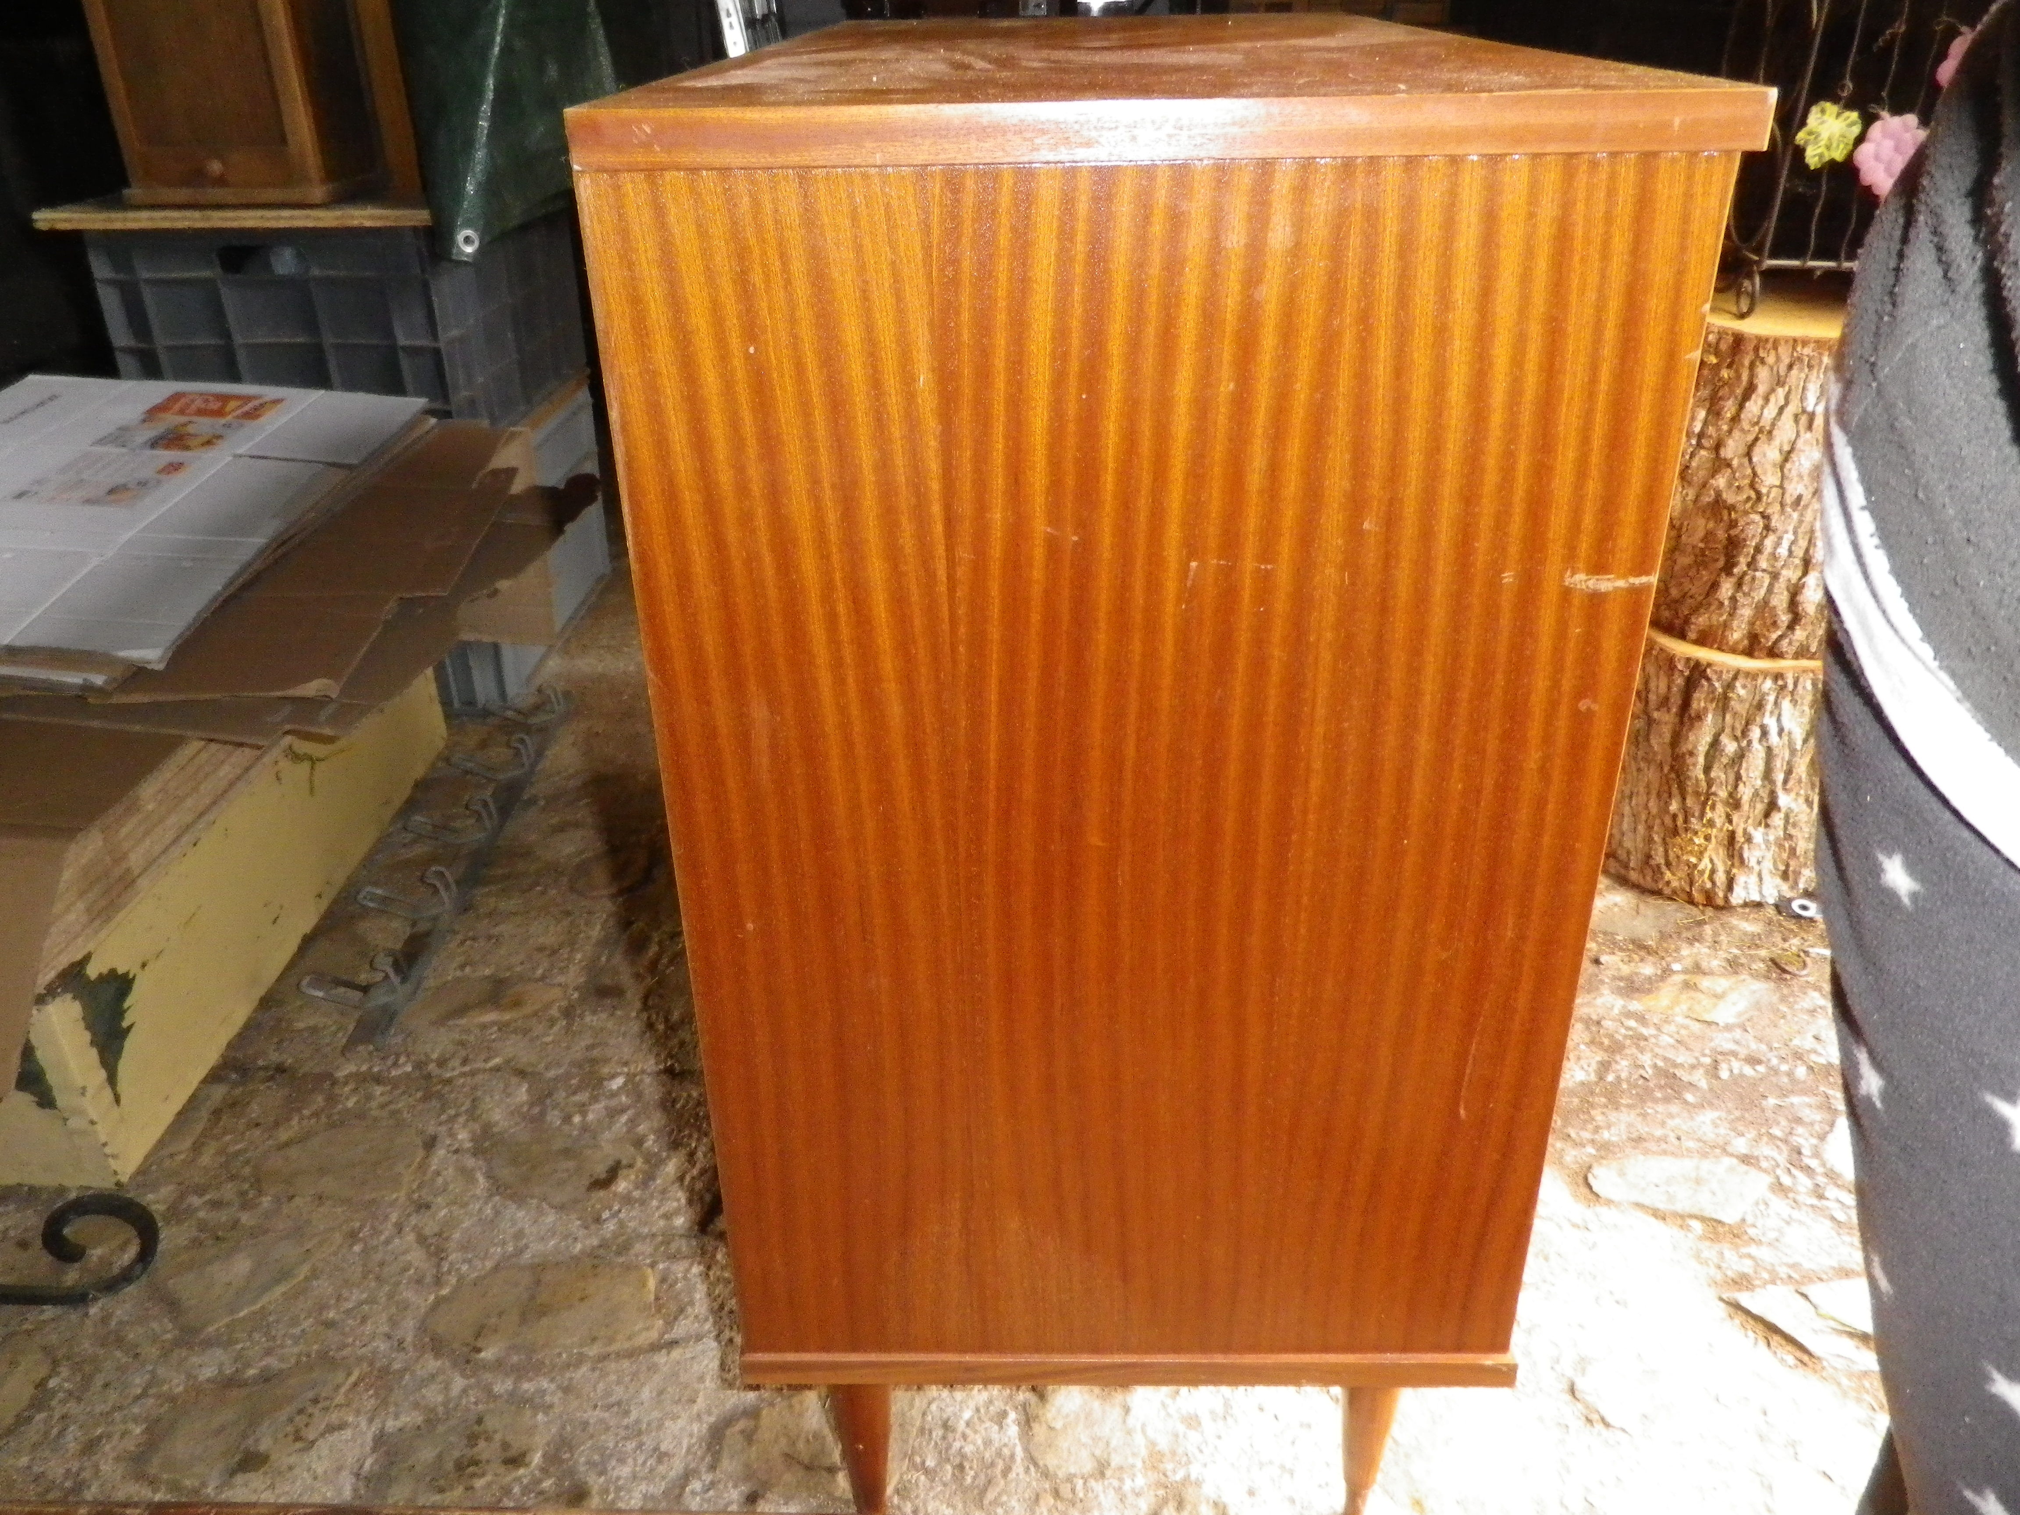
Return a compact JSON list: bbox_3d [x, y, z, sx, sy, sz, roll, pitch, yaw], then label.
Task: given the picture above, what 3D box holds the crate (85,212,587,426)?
[{"bbox_3d":[-0.888,-0.627,2.040,0.400,0.277,0.595,0,26,0],"label":"crate"}]

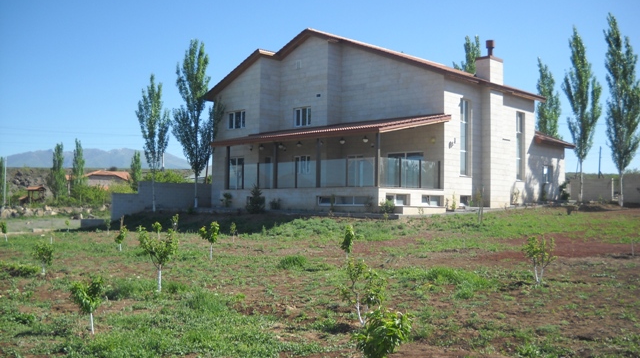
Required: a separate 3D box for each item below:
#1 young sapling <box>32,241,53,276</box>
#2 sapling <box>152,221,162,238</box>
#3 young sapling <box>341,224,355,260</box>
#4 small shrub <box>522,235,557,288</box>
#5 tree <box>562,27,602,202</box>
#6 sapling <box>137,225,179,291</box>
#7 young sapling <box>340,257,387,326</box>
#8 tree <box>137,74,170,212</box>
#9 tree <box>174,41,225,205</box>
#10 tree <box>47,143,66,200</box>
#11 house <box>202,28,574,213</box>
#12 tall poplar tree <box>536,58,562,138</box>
[{"bbox_3d":[-6.102,1.746,15.479,0.451,0.735,0.438,2,-3,-21],"label":"young sapling"},{"bbox_3d":[-7.163,2.282,30.988,0.441,0.770,0.428,1,-3,-13],"label":"sapling"},{"bbox_3d":[0.724,1.717,18.353,0.352,1.055,0.342,1,-2,2],"label":"young sapling"},{"bbox_3d":[4.325,1.606,13.851,0.699,0.982,0.678,0,-3,17],"label":"small shrub"},{"bbox_3d":[19.428,-4.755,52.000,2.960,12.915,2.960,1,-2,0],"label":"tree"},{"bbox_3d":[-2.915,1.432,12.668,0.756,1.185,0.733,1,-3,-13],"label":"sapling"},{"bbox_3d":[0.511,1.321,8.250,0.540,0.798,0.513,1,-2,0],"label":"young sapling"},{"bbox_3d":[-10.427,-2.270,44.000,2.129,8.673,2.129,1,-2,0],"label":"tree"},{"bbox_3d":[-7.955,-3.617,46.000,3.404,11.032,3.064,1,-2,0],"label":"tree"},{"bbox_3d":[-46.879,-1.245,125.000,3.558,10.141,3.558,1,-2,0],"label":"tree"},{"bbox_3d":[4.512,-3.374,47.486,17.200,11.360,21.860,-2,-3,43],"label":"house"},{"bbox_3d":[18.292,-3.985,56.000,2.232,11.398,2.232,1,-2,0],"label":"tall poplar tree"}]

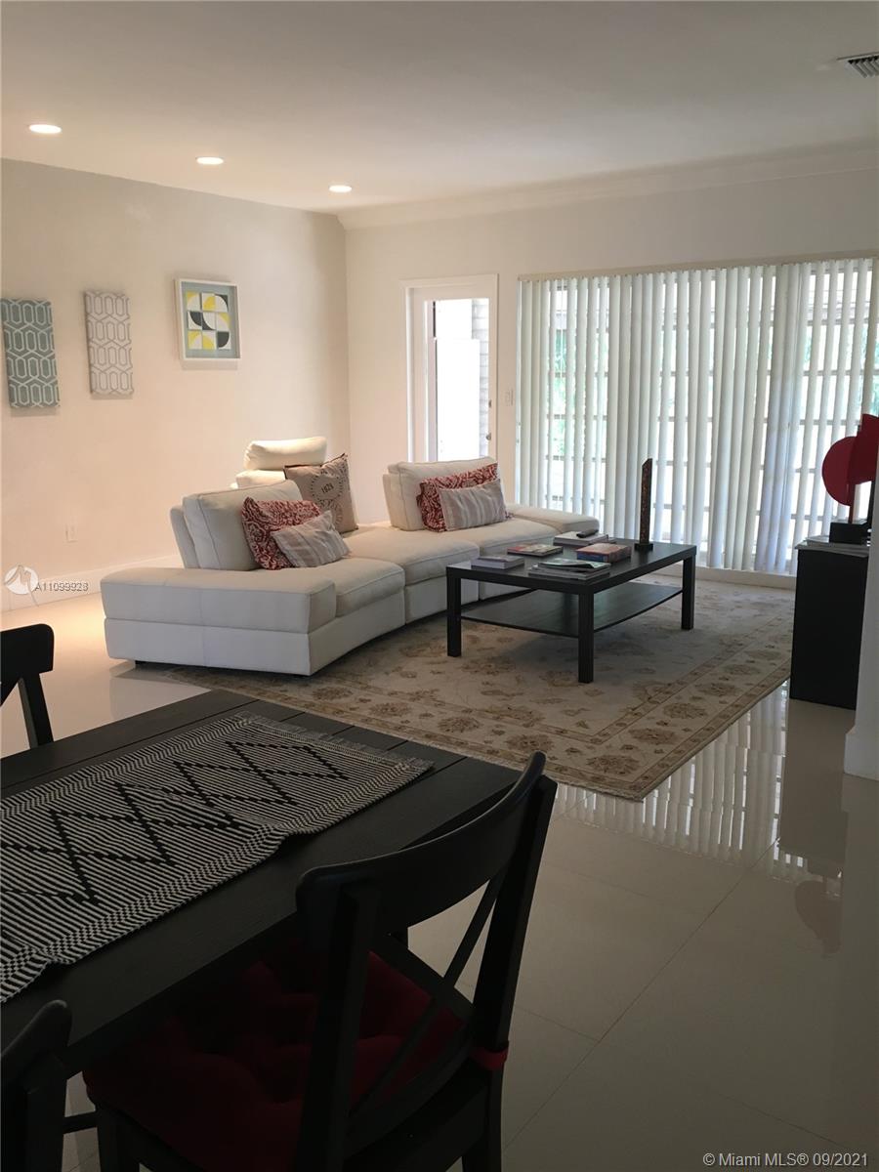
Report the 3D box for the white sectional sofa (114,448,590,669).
[{"bbox_3d":[-0.320,-0.332,5.768,1.380,0.950,3.360,9,15,36],"label":"white sectional sofa"}]

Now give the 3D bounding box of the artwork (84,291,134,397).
[{"bbox_3d":[-2.077,-1.523,6.186,0.025,0.606,0.312,9,15,36],"label":"artwork"}]

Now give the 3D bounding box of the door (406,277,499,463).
[{"bbox_3d":[0.094,-1.299,7.569,0.872,2.050,0.090,9,15,36],"label":"door"}]

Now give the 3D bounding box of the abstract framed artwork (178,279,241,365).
[{"bbox_3d":[-1.588,-1.825,6.781,0.045,0.519,0.513,9,15,36],"label":"abstract framed artwork"}]

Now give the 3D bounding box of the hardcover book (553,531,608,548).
[{"bbox_3d":[0.774,-0.248,5.338,0.215,0.041,0.235,9,15,36],"label":"hardcover book"}]

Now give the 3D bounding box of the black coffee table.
[{"bbox_3d":[0.703,0.068,5.046,0.780,0.450,1.180,9,15,36],"label":"black coffee table"}]

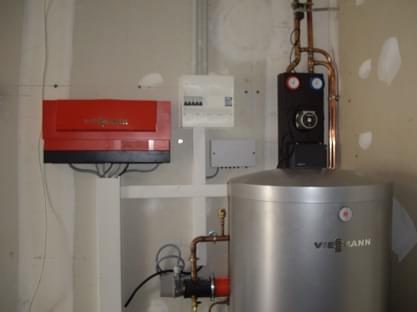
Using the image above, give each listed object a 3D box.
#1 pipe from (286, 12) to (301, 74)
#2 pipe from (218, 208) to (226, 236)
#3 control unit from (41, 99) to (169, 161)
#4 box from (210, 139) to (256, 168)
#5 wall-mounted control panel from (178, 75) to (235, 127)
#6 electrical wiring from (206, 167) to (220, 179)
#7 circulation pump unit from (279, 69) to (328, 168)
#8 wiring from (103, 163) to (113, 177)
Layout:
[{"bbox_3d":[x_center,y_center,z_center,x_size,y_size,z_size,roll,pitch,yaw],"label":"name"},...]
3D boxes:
[{"bbox_3d":[0.412,-0.547,2.214,0.052,0.277,0.045,0,1,-9],"label":"pipe"},{"bbox_3d":[0.067,0.322,2.213,0.033,0.131,0.035,0,1,-9],"label":"pipe"},{"bbox_3d":[-0.456,-0.107,2.103,0.552,0.277,0.180,0,1,-9],"label":"control unit"},{"bbox_3d":[0.121,-0.013,2.261,0.222,0.136,0.050,0,1,-9],"label":"box"},{"bbox_3d":[-0.012,-0.260,2.212,0.255,0.238,0.100,0,1,-9],"label":"wall-mounted control panel"},{"bbox_3d":[0.023,0.082,2.254,0.063,0.060,0.025,0,1,-9],"label":"electrical wiring"},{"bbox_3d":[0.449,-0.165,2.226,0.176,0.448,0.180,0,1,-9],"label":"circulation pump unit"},{"bbox_3d":[-0.471,0.065,2.133,0.043,0.063,0.040,0,1,-9],"label":"wiring"}]

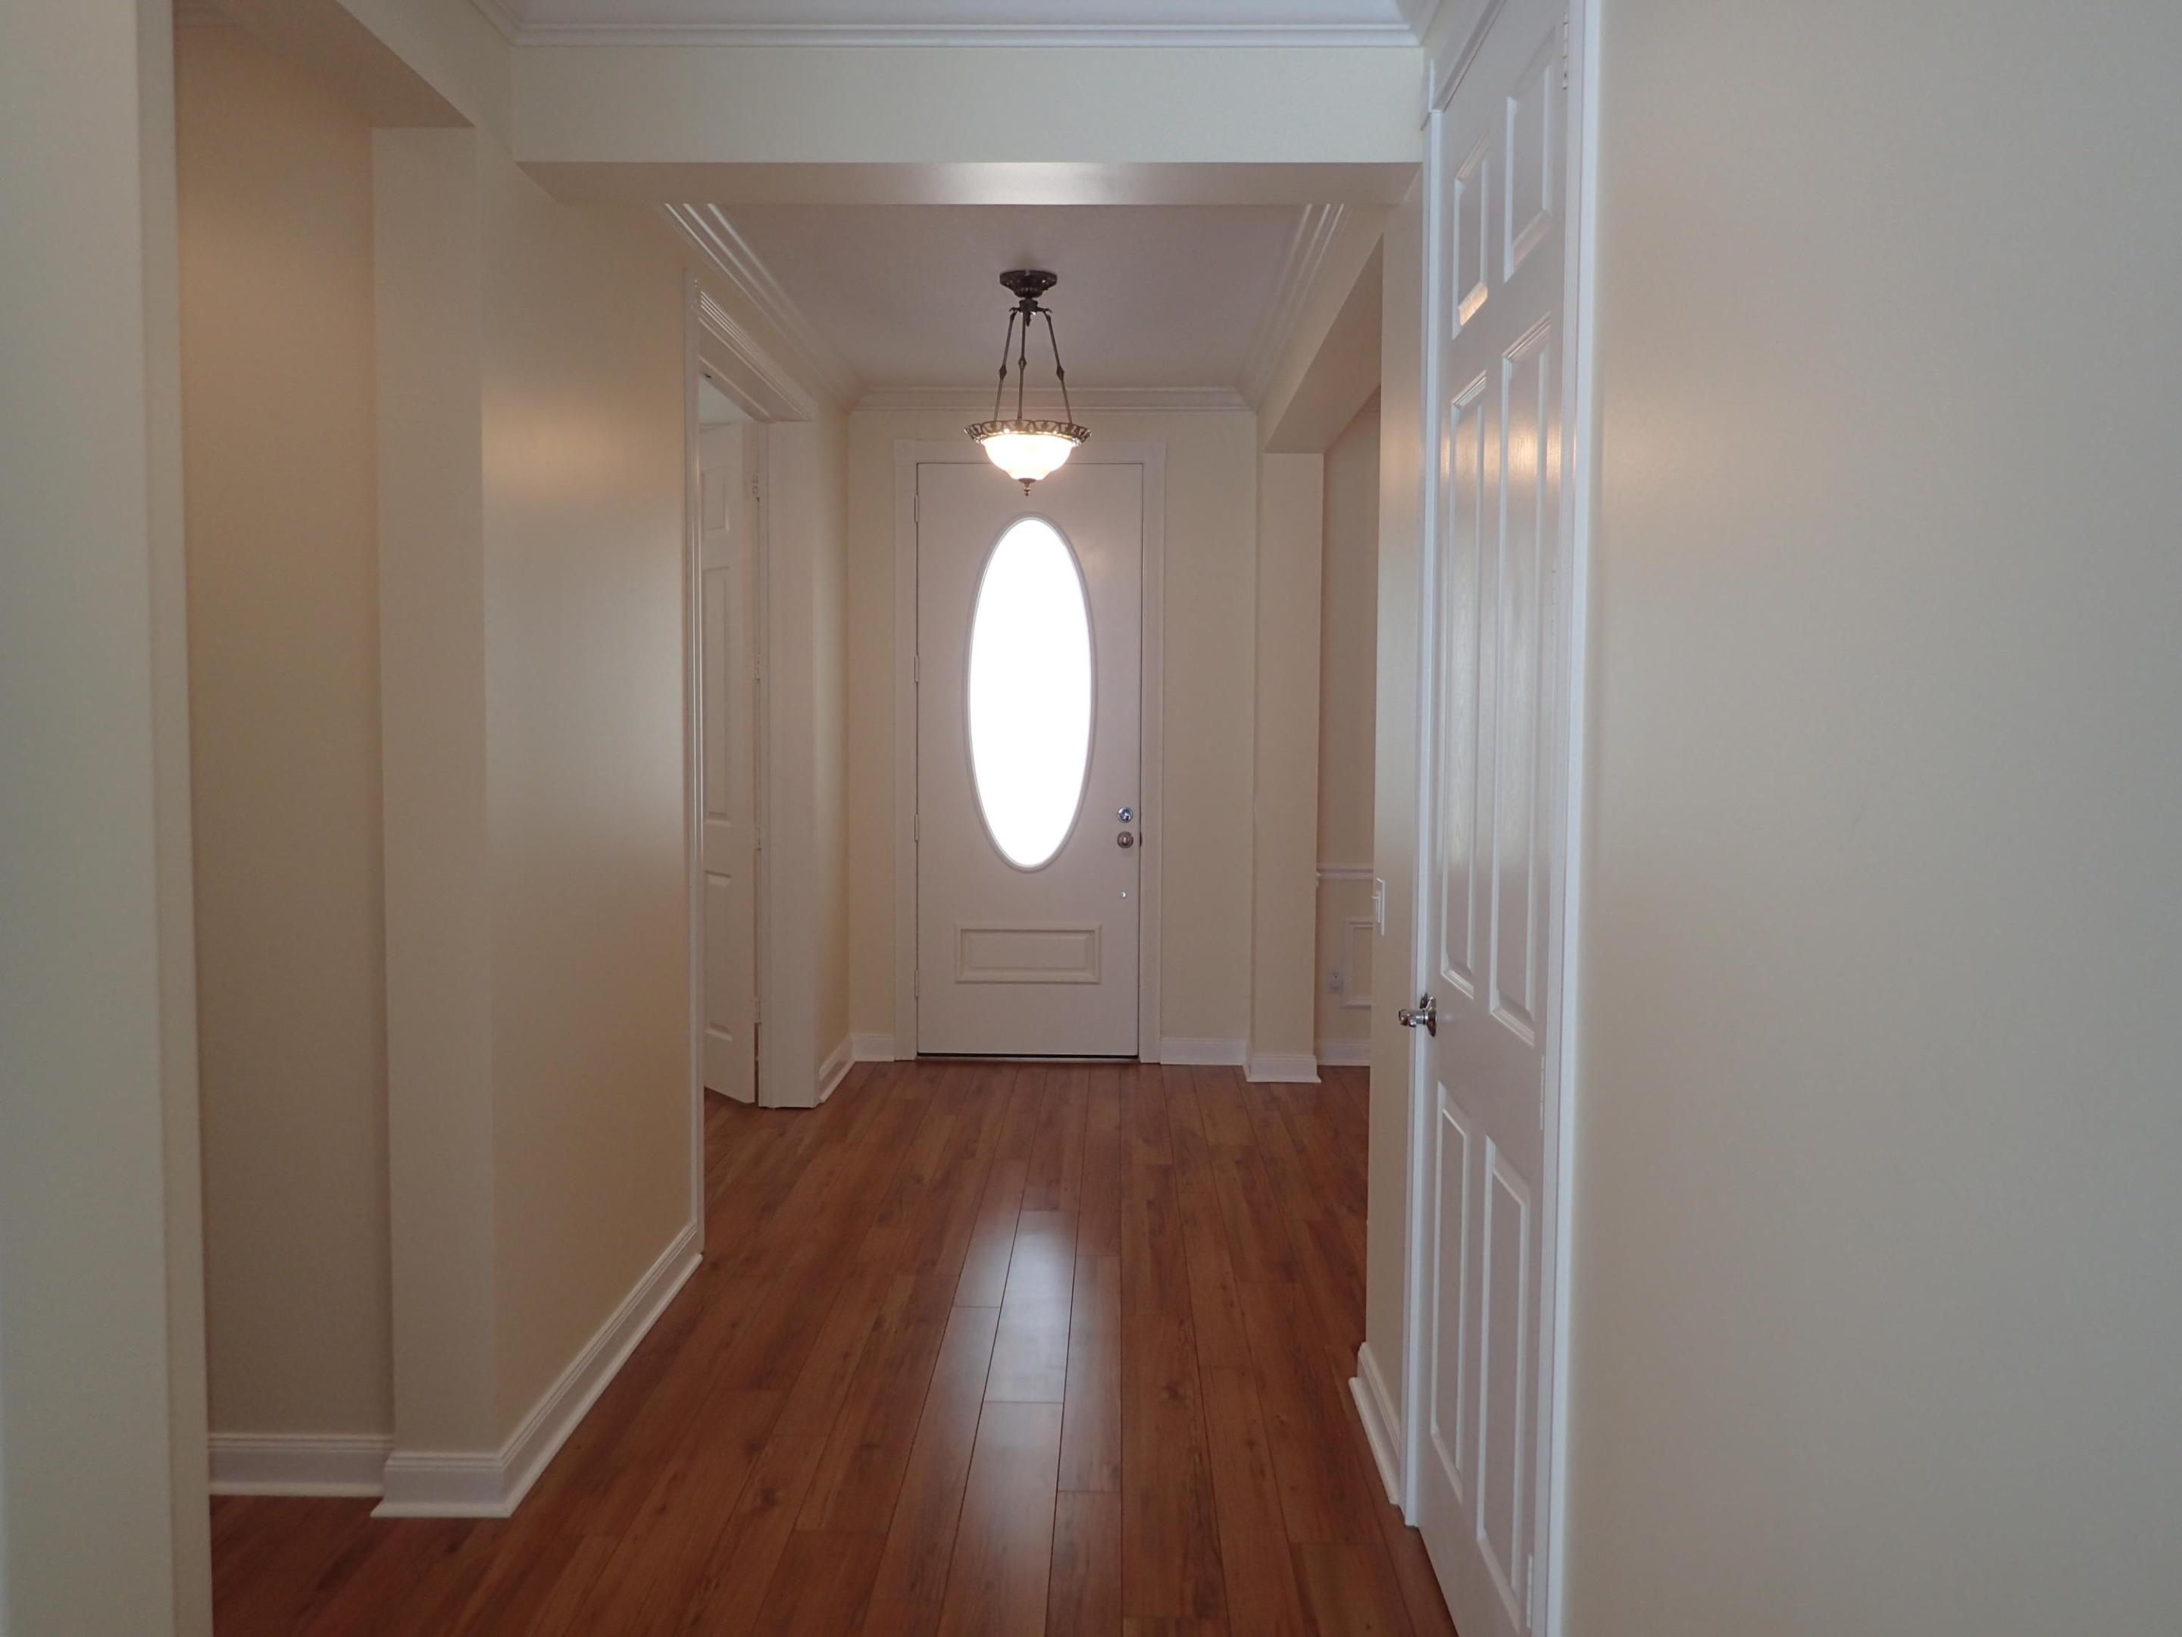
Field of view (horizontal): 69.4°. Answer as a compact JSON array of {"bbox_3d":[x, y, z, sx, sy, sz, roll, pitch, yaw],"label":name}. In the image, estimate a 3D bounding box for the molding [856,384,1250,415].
[{"bbox_3d":[-0.149,-1.657,6.242,1.620,0.105,0.085,0,4,1],"label":"molding"}]

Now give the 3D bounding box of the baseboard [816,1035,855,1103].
[{"bbox_3d":[-0.980,0.962,6.105,0.026,0.113,0.705,0,4,1],"label":"baseboard"}]

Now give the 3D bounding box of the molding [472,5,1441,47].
[{"bbox_3d":[-0.214,-1.433,2.785,1.630,0.105,0.085,0,4,1],"label":"molding"}]

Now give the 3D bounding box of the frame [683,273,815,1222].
[{"bbox_3d":[-1.093,-0.160,4.809,0.220,2.518,1.740,0,4,1],"label":"frame"}]

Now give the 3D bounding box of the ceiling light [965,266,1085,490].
[{"bbox_3d":[-0.188,-1.287,4.701,0.380,0.640,0.380,0,4,1],"label":"ceiling light"}]

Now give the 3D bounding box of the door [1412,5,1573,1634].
[{"bbox_3d":[0.594,0.056,2.329,0.040,2.405,0.760,0,4,1],"label":"door"}]

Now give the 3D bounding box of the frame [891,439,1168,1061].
[{"bbox_3d":[-0.254,-0.260,6.417,1.102,2.519,0.130,0,4,1],"label":"frame"}]

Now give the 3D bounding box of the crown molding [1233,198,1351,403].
[{"bbox_3d":[0.592,-1.556,4.753,0.085,0.105,3.045,0,4,1],"label":"crown molding"}]

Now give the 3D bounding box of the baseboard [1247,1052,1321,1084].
[{"bbox_3d":[0.748,0.970,6.118,0.278,0.113,0.030,0,4,1],"label":"baseboard"}]

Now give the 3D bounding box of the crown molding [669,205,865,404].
[{"bbox_3d":[-0.945,-1.566,4.779,0.085,0.105,3.045,0,4,1],"label":"crown molding"}]

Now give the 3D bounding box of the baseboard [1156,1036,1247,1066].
[{"bbox_3d":[0.463,0.949,6.428,0.349,0.113,0.028,0,4,1],"label":"baseboard"}]

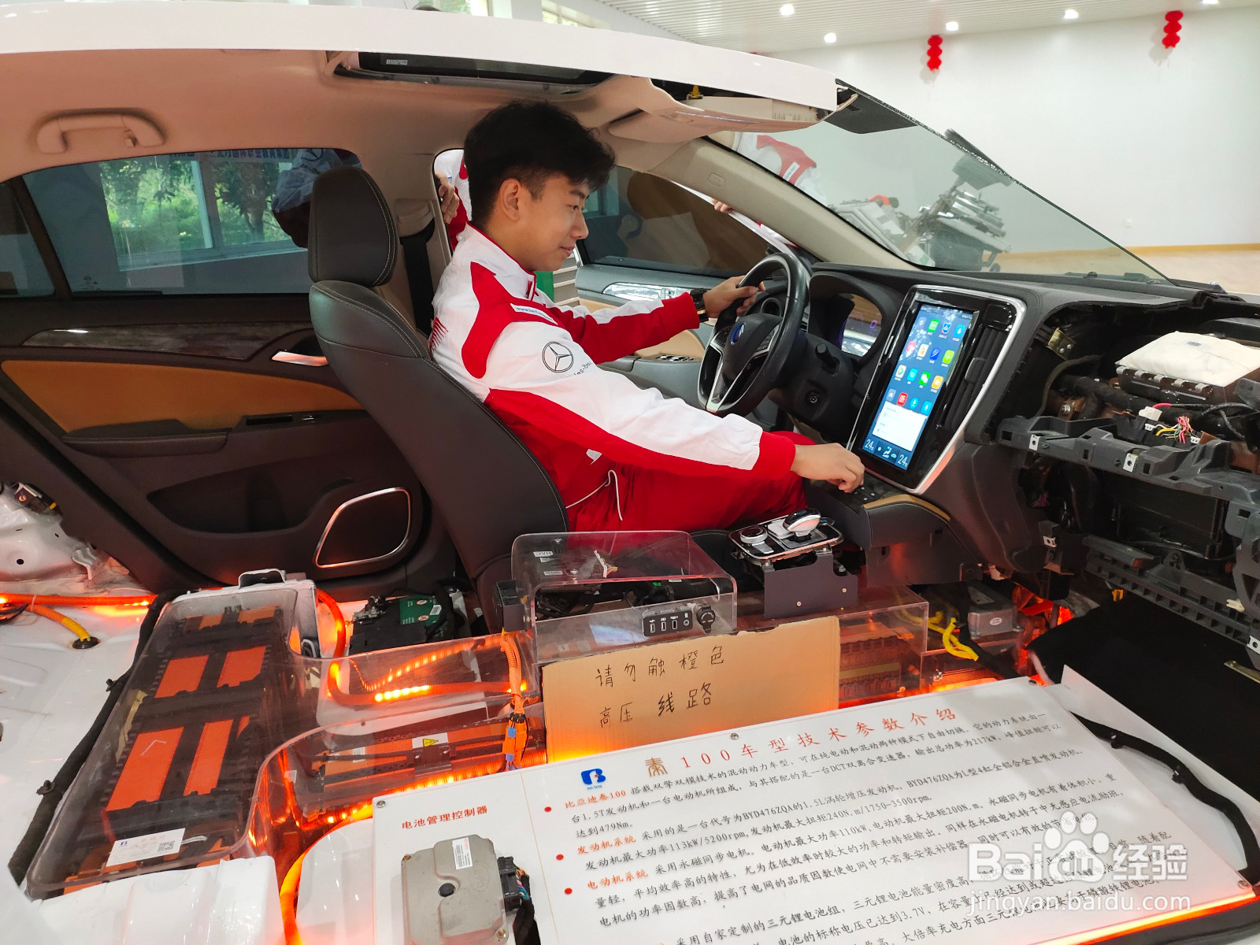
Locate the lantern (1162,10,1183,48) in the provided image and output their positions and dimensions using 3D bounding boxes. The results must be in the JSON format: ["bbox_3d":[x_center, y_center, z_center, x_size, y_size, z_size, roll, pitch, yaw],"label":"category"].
[{"bbox_3d":[6.511,-5.323,10.050,0.200,0.400,0.200,3,21,16],"label":"lantern"}]

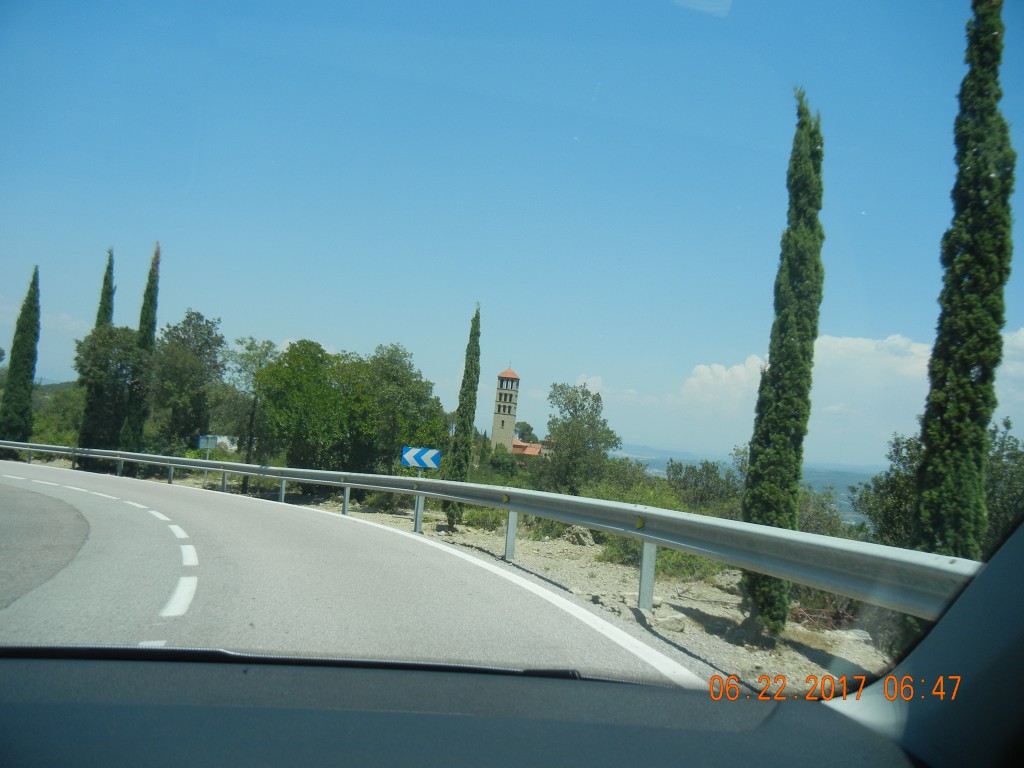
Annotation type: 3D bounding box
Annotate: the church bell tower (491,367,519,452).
[{"bbox_3d":[-1.817,7.146,215.000,4.800,22.000,4.800,5,-2,9],"label":"church bell tower"}]

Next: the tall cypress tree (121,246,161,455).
[{"bbox_3d":[-13.939,-1.162,33.800,1.050,8.400,1.050,5,-2,0],"label":"tall cypress tree"}]

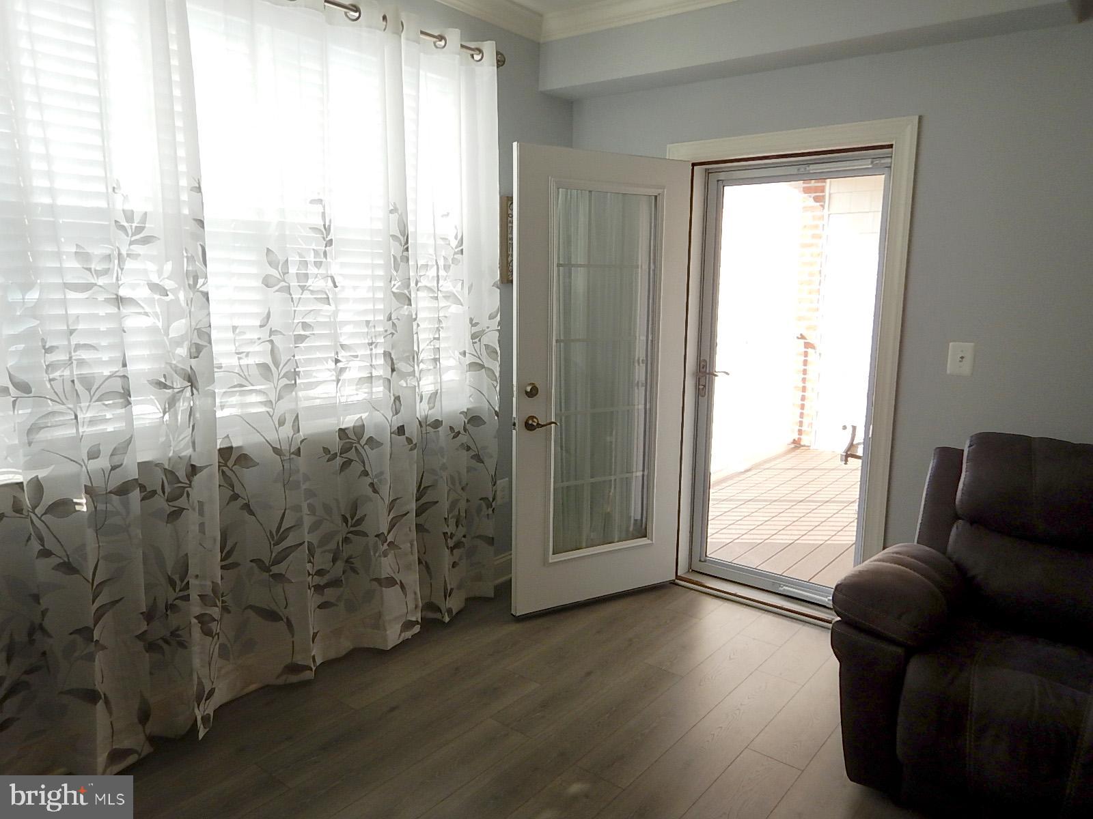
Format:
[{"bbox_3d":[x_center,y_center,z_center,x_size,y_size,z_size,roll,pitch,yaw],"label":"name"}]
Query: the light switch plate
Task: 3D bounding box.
[{"bbox_3d":[1.576,-0.192,2.883,0.081,0.122,0.011,8,12,38],"label":"light switch plate"}]

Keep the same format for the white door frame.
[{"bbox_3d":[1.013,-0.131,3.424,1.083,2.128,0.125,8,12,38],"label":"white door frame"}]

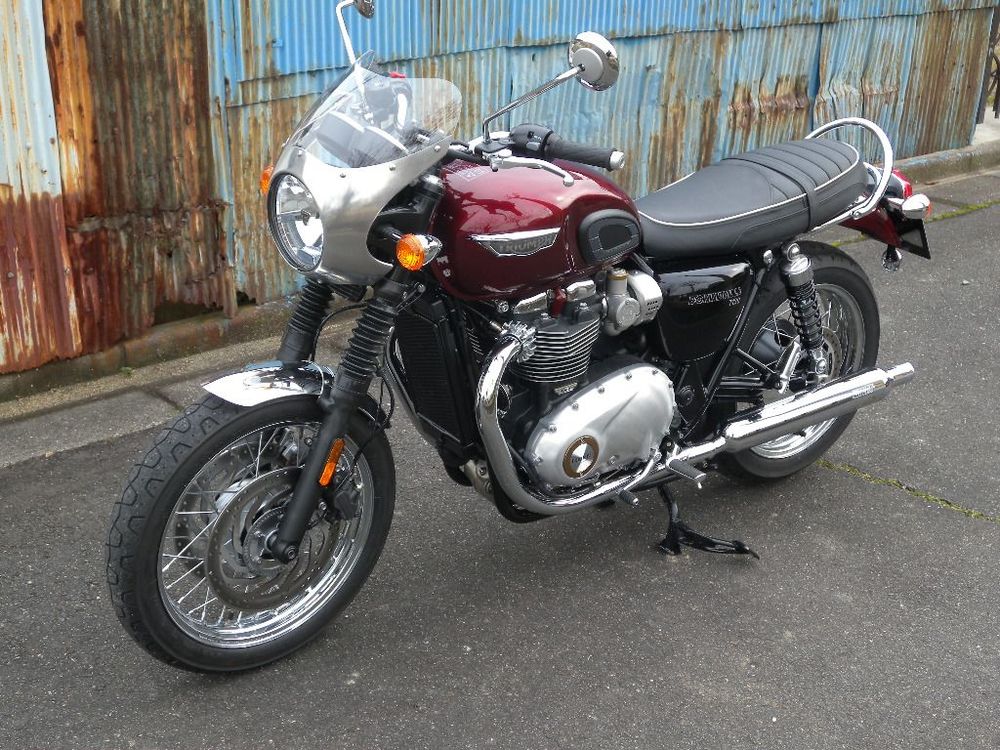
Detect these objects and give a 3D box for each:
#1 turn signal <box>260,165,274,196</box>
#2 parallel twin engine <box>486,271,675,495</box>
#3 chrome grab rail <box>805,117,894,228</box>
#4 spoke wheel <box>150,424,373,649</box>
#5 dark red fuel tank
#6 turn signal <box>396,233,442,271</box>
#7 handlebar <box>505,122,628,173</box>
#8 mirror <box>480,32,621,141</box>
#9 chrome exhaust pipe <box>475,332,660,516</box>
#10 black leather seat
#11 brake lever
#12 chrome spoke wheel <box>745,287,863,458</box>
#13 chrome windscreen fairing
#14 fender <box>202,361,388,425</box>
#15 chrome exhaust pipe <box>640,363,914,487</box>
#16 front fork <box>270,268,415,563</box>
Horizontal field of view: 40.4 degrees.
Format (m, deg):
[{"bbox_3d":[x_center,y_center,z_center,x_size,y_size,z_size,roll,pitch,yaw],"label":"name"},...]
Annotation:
[{"bbox_3d":[-0.442,-0.392,2.732,0.080,0.067,0.066,-18,31,-36],"label":"turn signal"},{"bbox_3d":[0.098,-0.014,2.975,0.440,0.475,0.425,-15,28,-32],"label":"parallel twin engine"},{"bbox_3d":[0.778,-0.507,3.290,0.245,0.215,0.296,-15,29,-31],"label":"chrome grab rail"},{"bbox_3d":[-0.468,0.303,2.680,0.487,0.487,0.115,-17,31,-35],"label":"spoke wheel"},{"bbox_3d":[0.040,-0.332,2.791,0.560,0.247,0.290,-15,28,-32],"label":"dark red fuel tank"},{"bbox_3d":[-0.138,-0.224,2.406,0.080,0.067,0.066,-18,31,-36],"label":"turn signal"},{"bbox_3d":[0.116,-0.412,2.487,0.229,0.068,0.072,15,28,29],"label":"handlebar"},{"bbox_3d":[0.097,-0.507,2.410,0.250,0.230,0.150,22,32,38],"label":"mirror"},{"bbox_3d":[0.133,0.093,2.829,0.485,0.425,0.155,-15,28,-32],"label":"chrome exhaust pipe"},{"bbox_3d":[0.571,-0.407,3.180,0.765,0.140,0.270,-15,29,-31],"label":"black leather seat"},{"bbox_3d":[0.053,-0.364,2.401,0.185,0.030,0.050,24,33,34],"label":"brake lever"},{"bbox_3d":[0.725,-0.024,3.456,0.462,0.462,0.130,-15,28,-32],"label":"chrome spoke wheel"},{"bbox_3d":[-0.265,-0.380,2.555,0.295,0.403,0.294,-18,31,-36],"label":"chrome windscreen fairing"},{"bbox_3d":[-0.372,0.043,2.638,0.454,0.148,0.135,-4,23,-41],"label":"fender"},{"bbox_3d":[0.680,0.103,3.227,0.882,0.120,0.095,-15,29,-31],"label":"chrome exhaust pipe"},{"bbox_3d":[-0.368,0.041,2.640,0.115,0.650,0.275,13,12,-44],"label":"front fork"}]

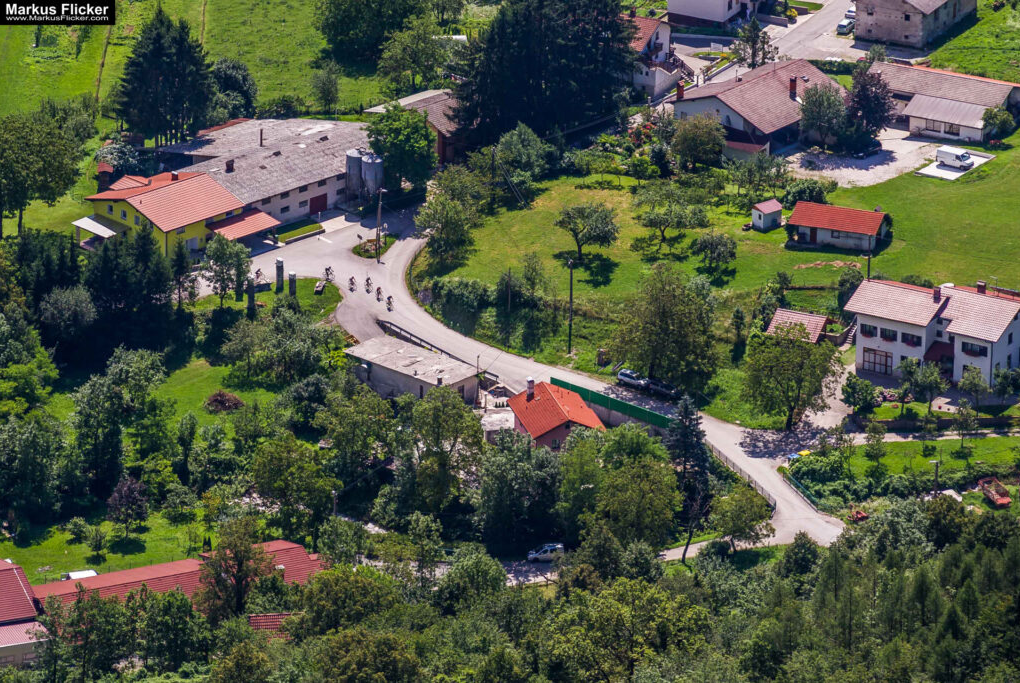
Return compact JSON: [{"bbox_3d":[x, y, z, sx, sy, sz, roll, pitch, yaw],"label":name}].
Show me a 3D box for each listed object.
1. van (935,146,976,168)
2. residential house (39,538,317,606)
[{"bbox_3d":[55.515,-22.957,709.113,4.800,1.970,1.880,16,27,33],"label":"van"},{"bbox_3d":[-36.255,27.106,611.698,28.978,6.300,14.934,-10,25,-22],"label":"residential house"}]

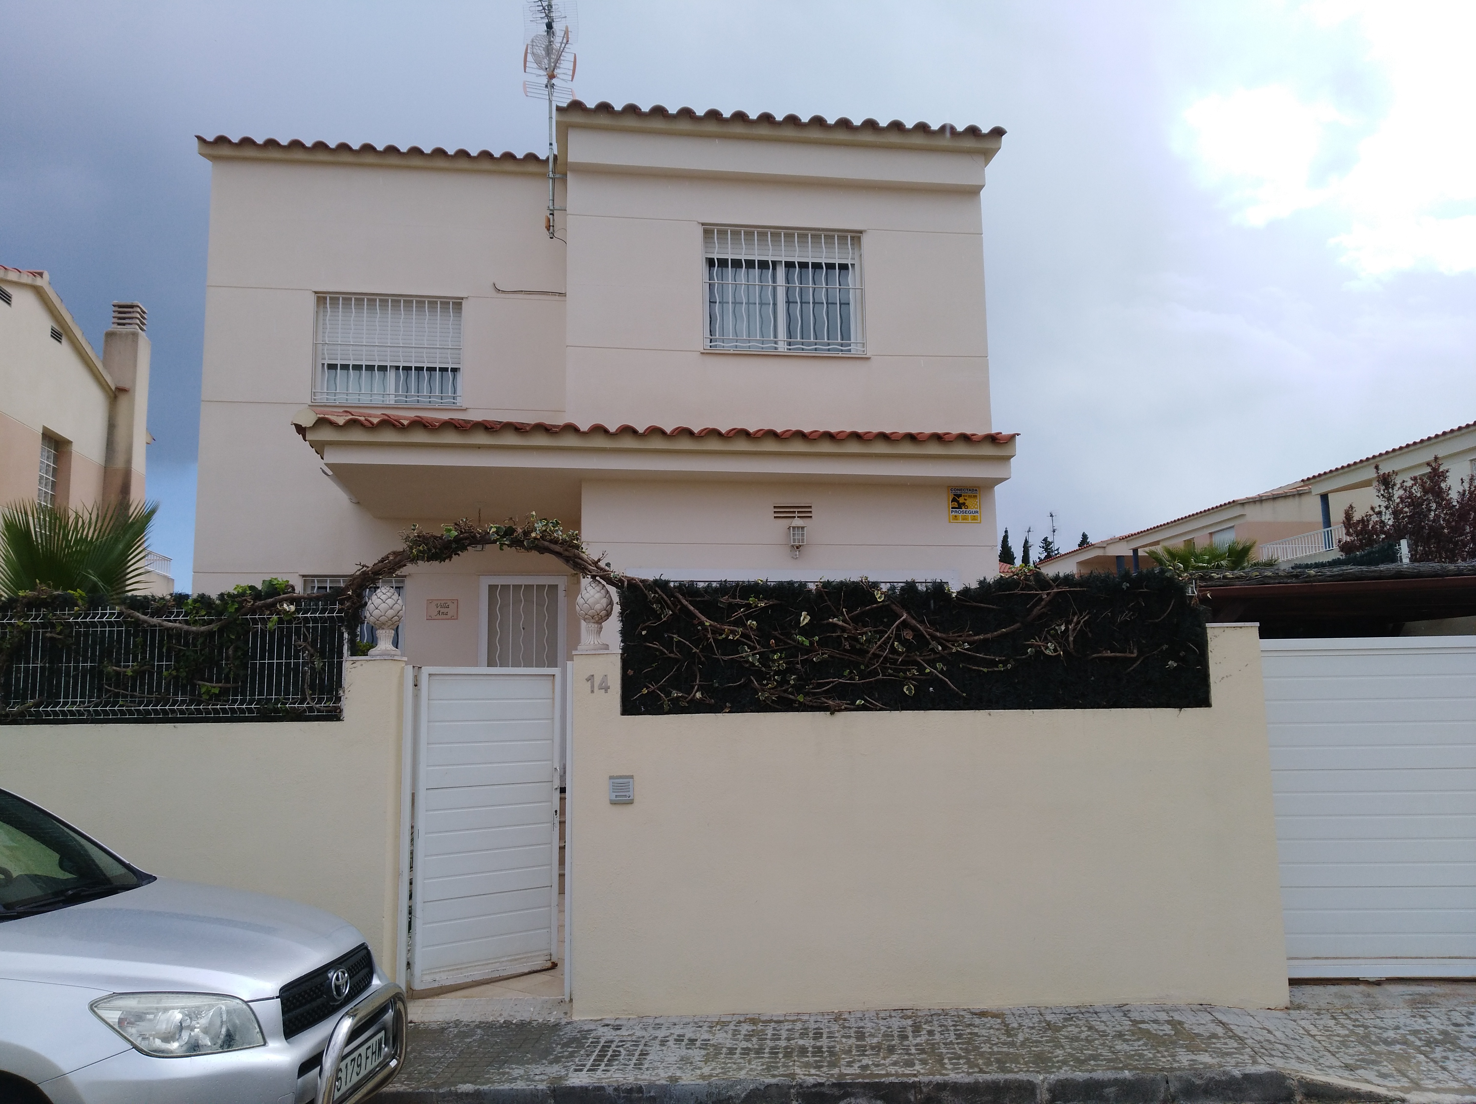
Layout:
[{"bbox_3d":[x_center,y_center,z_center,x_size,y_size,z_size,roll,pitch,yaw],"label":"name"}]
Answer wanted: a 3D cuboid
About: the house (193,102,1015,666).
[{"bbox_3d":[-1.871,-0.309,12.851,7.650,6.800,8.200,0,-7,-8],"label":"house"}]

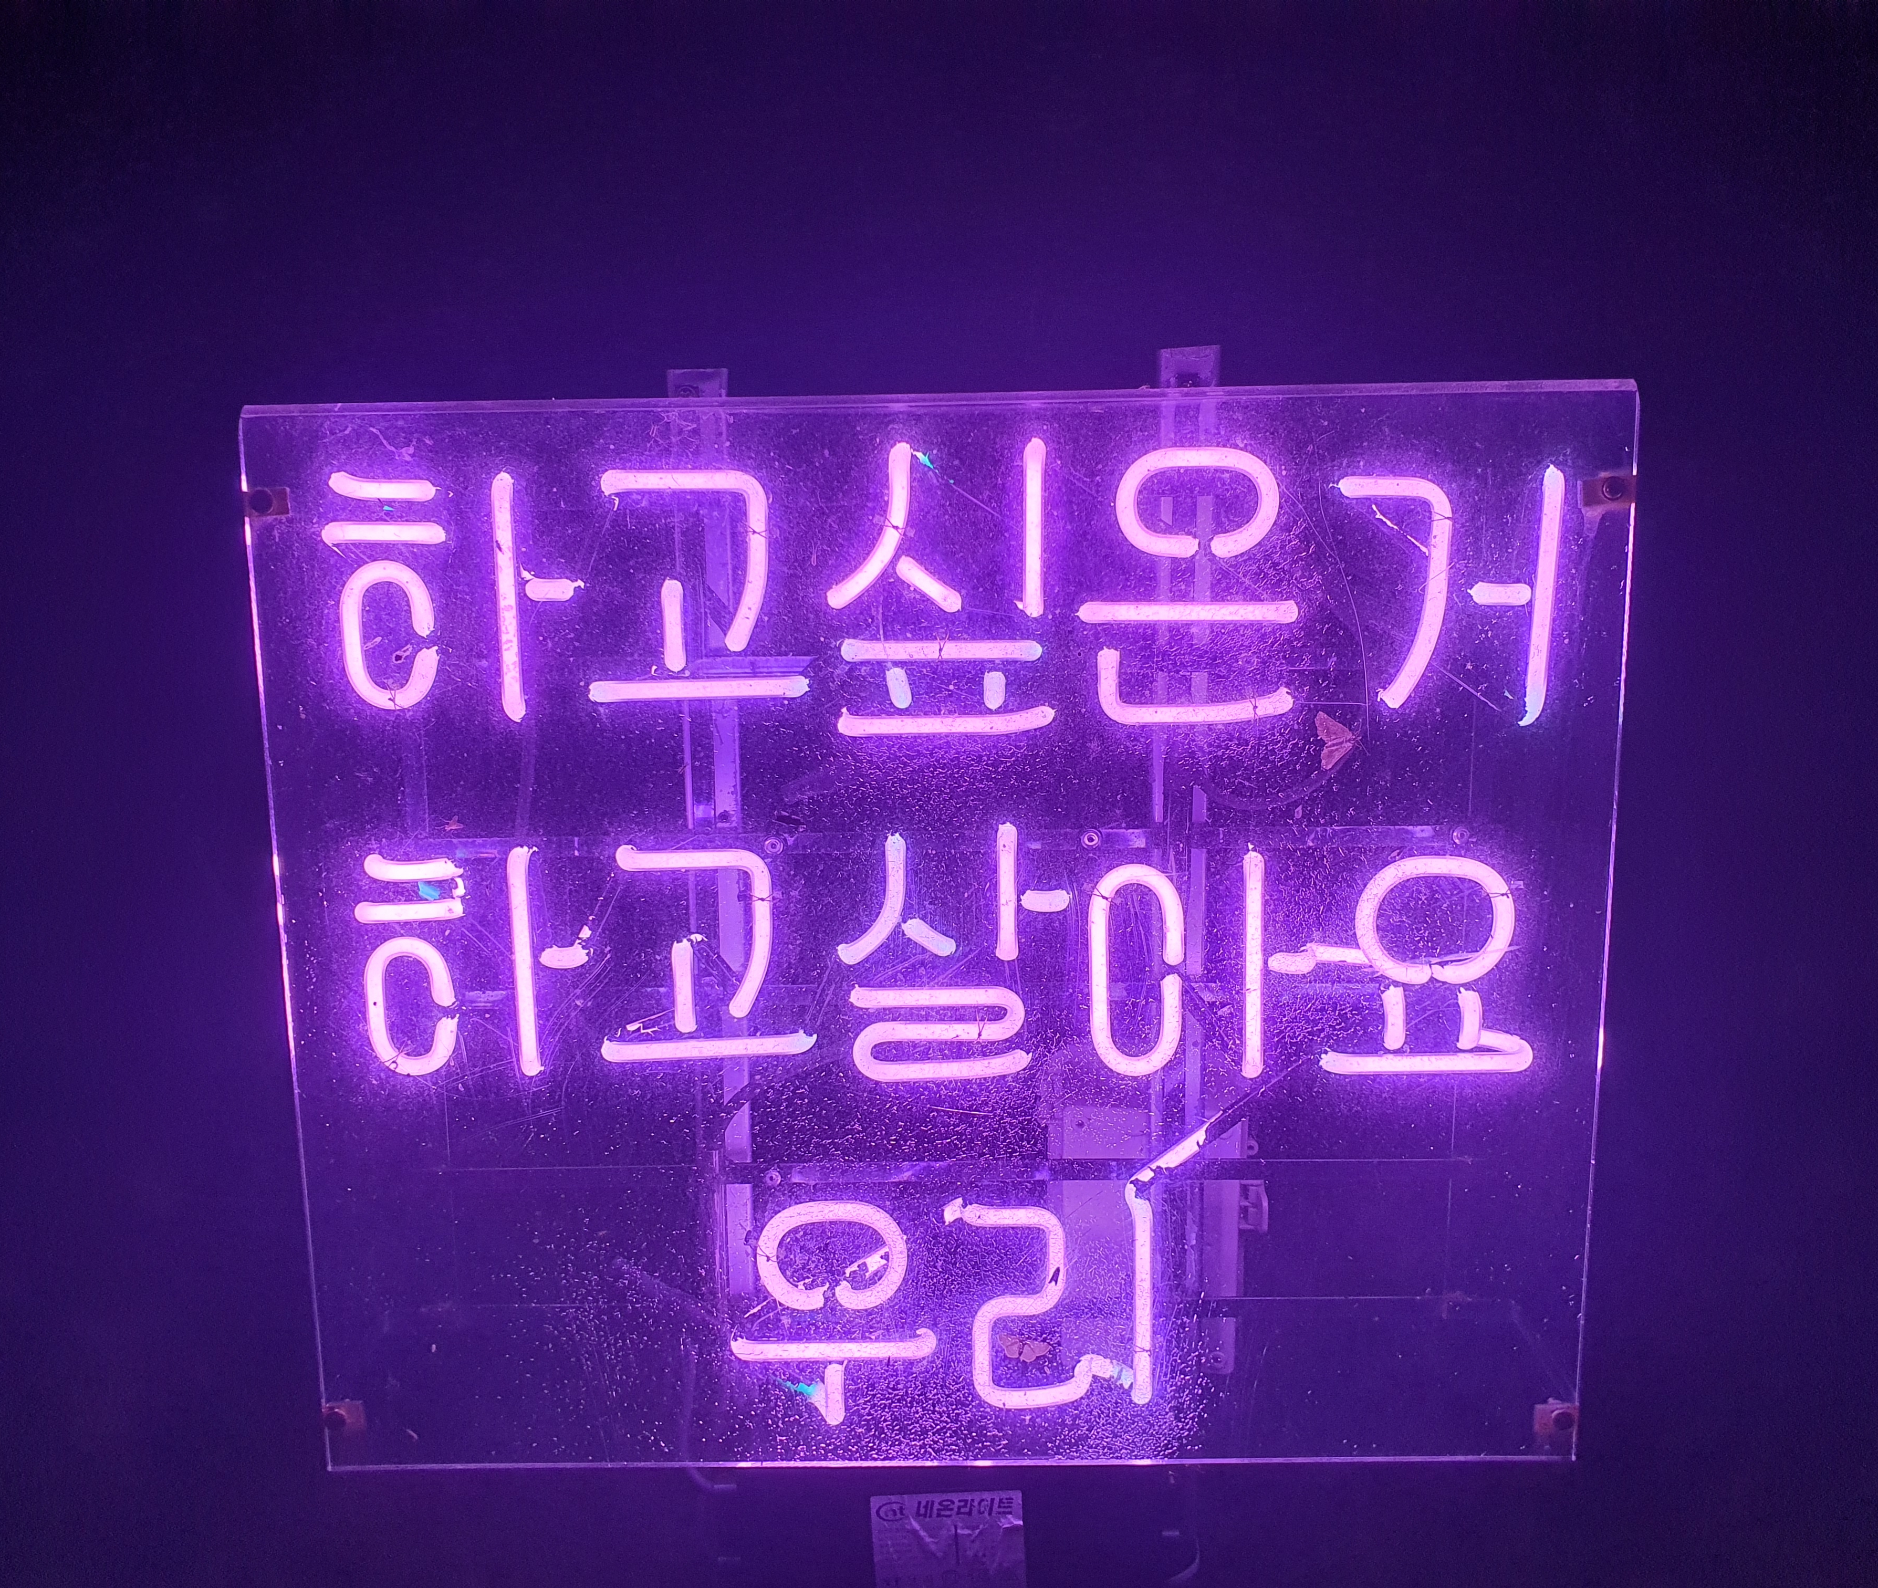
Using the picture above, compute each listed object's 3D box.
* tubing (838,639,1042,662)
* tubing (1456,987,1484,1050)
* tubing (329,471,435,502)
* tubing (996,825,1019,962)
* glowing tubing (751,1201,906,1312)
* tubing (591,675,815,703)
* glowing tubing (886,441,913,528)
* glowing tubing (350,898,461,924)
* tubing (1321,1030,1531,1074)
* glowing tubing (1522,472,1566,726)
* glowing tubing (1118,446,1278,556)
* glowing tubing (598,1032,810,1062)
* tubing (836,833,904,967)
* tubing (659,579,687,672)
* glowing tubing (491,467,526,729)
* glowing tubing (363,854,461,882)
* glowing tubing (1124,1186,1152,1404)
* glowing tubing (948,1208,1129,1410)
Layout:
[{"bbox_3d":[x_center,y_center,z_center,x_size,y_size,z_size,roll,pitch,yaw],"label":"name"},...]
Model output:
[{"bbox_3d":[0.001,-0.076,0.844,0.107,0.011,0.011,0,10,1],"label":"tubing"},{"bbox_3d":[0.290,0.123,0.873,0.013,0.035,0.011,-7,9,2],"label":"tubing"},{"bbox_3d":[-0.292,-0.161,0.833,0.055,0.015,0.013,-1,9,1],"label":"tubing"},{"bbox_3d":[0.040,0.059,0.935,0.012,0.083,0.014,0,10,1],"label":"tubing"},{"bbox_3d":[-0.060,0.263,0.902,0.086,0.066,0.013,-1,10,1],"label":"glowing tubing"},{"bbox_3d":[-0.139,-0.061,0.917,0.127,0.013,0.014,-1,10,1],"label":"tubing"},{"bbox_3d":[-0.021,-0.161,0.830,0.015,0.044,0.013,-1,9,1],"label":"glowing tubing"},{"bbox_3d":[-0.314,0.070,0.942,0.064,0.012,0.014,-2,10,1],"label":"glowing tubing"},{"bbox_3d":[0.291,0.154,0.948,0.125,0.028,0.024,-1,10,1],"label":"tubing"},{"bbox_3d":[0.317,-0.103,0.834,0.013,0.136,0.011,1,10,1],"label":"glowing tubing"},{"bbox_3d":[0.135,-0.152,0.829,0.084,0.056,0.013,-1,9,1],"label":"glowing tubing"},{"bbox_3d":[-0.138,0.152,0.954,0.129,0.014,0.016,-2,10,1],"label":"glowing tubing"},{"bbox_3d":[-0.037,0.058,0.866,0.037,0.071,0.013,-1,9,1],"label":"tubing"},{"bbox_3d":[-0.141,-0.089,0.844,0.011,0.050,0.011,-1,10,1],"label":"tubing"},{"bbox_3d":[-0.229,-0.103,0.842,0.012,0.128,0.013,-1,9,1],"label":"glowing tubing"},{"bbox_3d":[-0.310,0.044,0.938,0.058,0.014,0.015,2,10,1],"label":"glowing tubing"},{"bbox_3d":[0.113,0.284,0.901,0.016,0.131,0.015,-1,9,1],"label":"glowing tubing"},{"bbox_3d":[0.056,0.292,0.907,0.100,0.124,0.016,-1,10,1],"label":"glowing tubing"}]

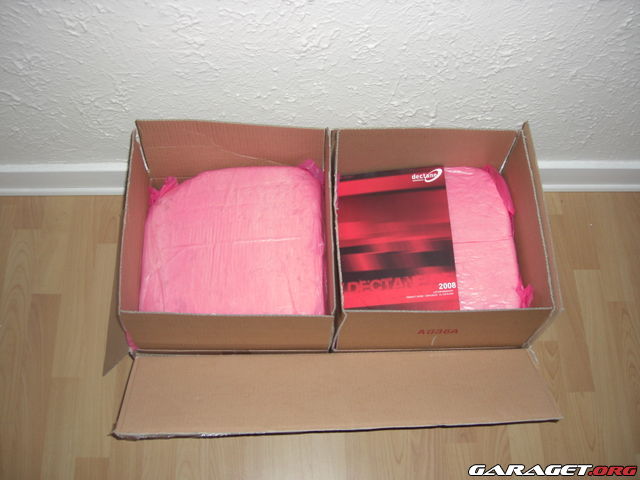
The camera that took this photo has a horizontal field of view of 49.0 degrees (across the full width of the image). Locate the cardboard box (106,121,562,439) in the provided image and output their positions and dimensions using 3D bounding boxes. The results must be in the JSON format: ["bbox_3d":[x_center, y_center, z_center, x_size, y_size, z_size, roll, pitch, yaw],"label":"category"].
[{"bbox_3d":[-0.016,0.097,1.357,0.814,0.405,0.525,-1,70,-5],"label":"cardboard box"}]

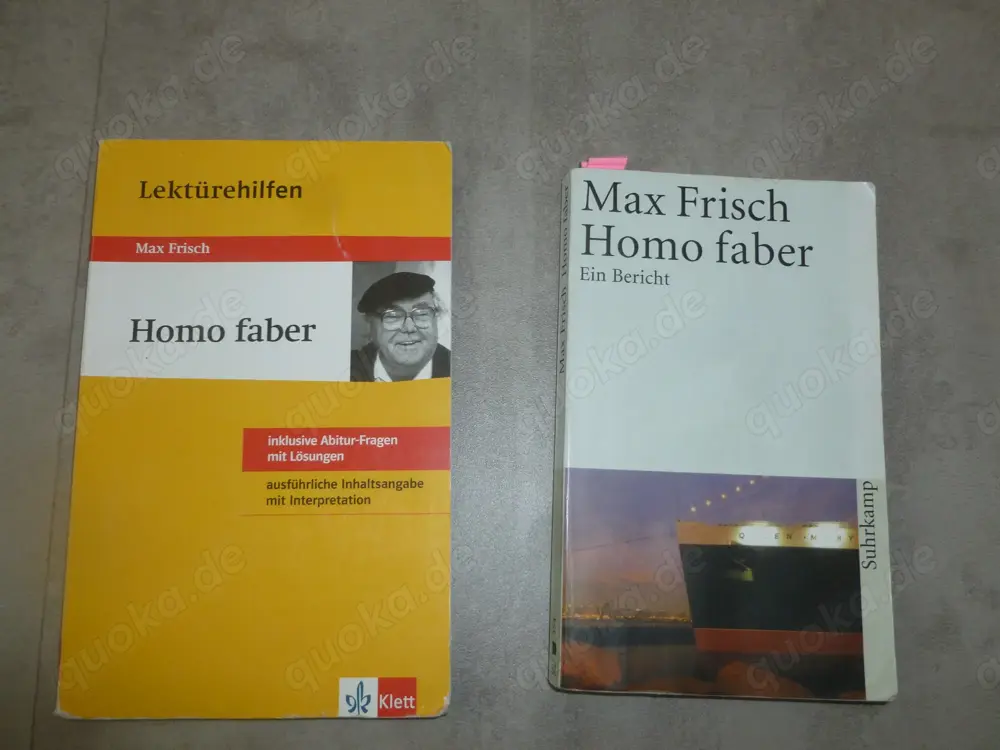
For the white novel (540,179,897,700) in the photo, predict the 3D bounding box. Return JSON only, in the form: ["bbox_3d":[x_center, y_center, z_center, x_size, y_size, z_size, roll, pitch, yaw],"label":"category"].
[{"bbox_3d":[0.076,0.017,0.281,0.110,0.013,0.177,2,81,-1],"label":"white novel"}]

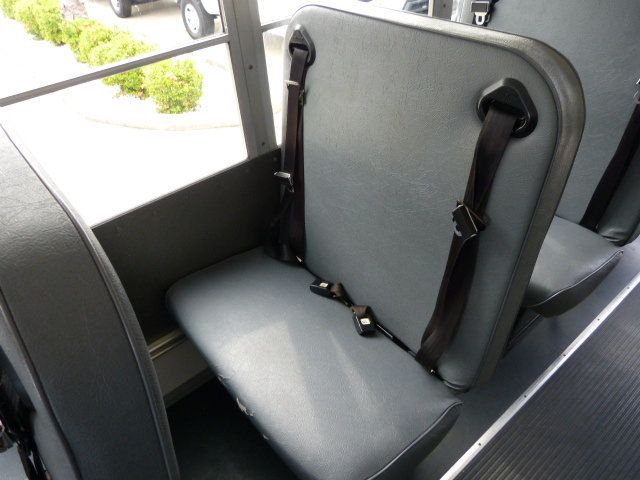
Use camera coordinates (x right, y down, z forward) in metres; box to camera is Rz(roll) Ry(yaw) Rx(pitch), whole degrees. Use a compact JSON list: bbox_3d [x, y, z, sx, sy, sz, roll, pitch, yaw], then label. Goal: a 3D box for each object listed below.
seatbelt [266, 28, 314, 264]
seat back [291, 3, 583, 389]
[{"bbox_3d":[-0.087,-0.225,1.274,0.062,0.667,0.138,-21,41,-33],"label":"seatbelt"},{"bbox_3d":[0.155,-0.120,1.104,0.102,0.736,0.750,-21,41,-33],"label":"seat back"}]

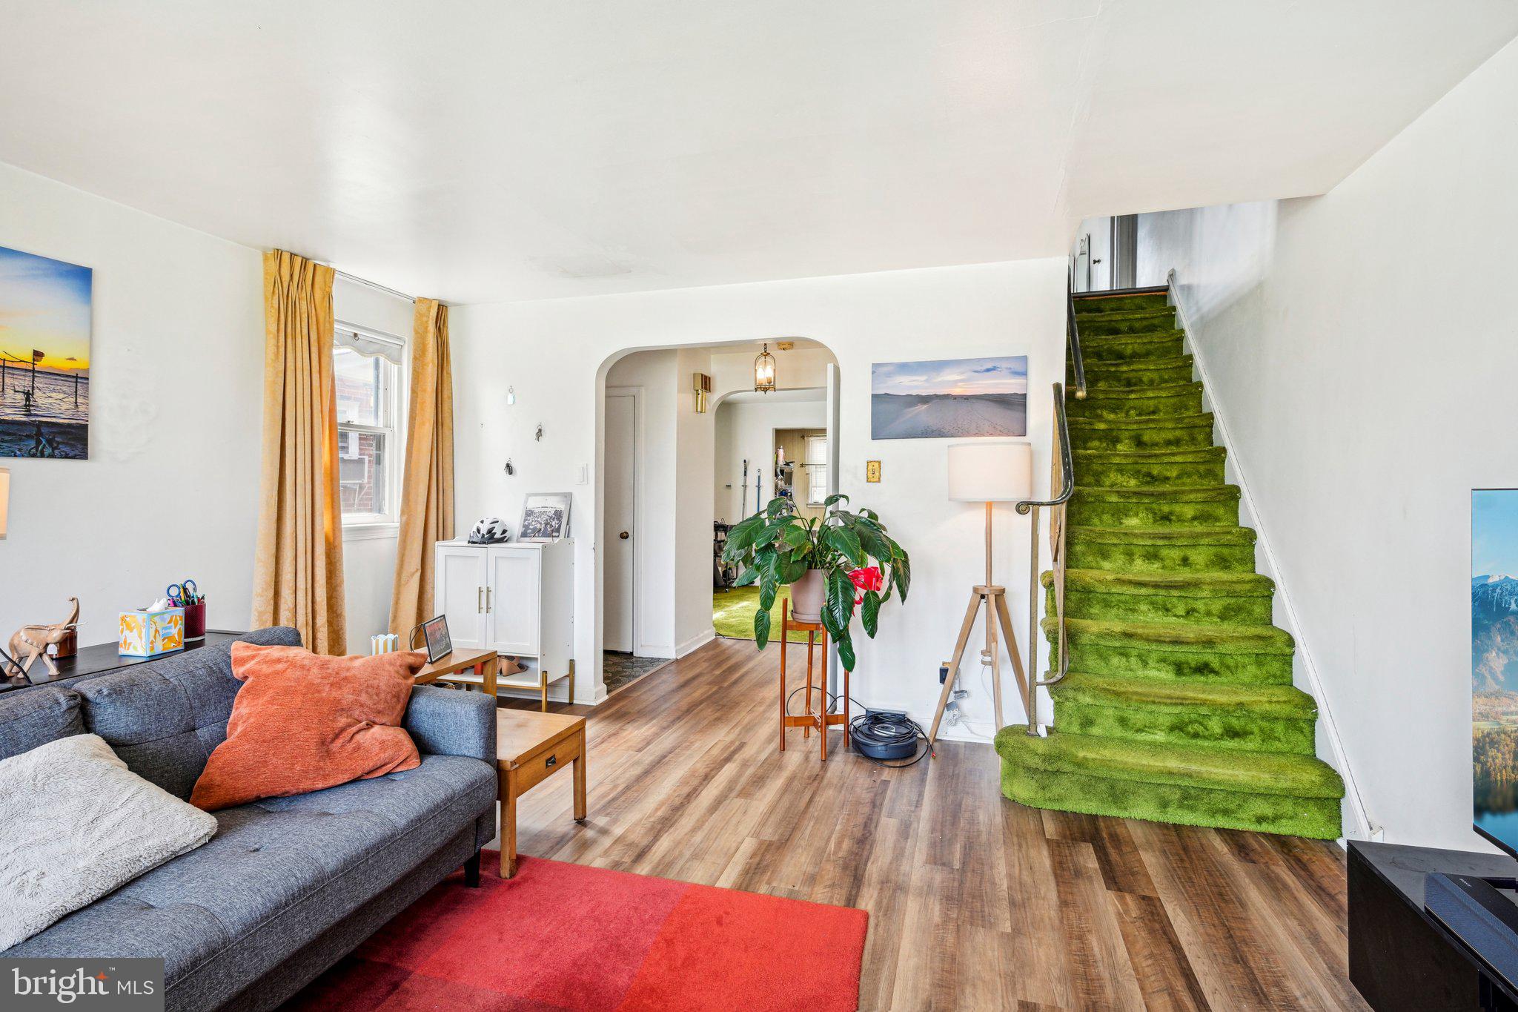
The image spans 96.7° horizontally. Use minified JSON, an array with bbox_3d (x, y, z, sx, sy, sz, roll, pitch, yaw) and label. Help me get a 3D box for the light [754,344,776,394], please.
[{"bbox_3d":[0.049,-1.019,4.930,0.152,0.385,0.152,0,0,18],"label":"light"}]

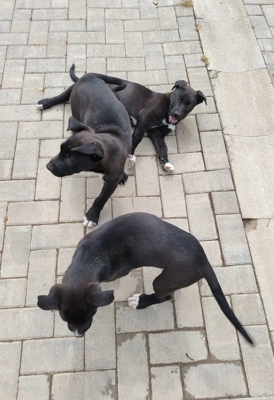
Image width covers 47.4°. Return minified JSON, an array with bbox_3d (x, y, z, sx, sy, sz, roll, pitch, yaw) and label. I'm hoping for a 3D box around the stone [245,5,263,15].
[{"bbox_3d":[0.688,-1.106,1.862,0.100,0.060,0.100,-2,64,-2],"label":"stone"}]

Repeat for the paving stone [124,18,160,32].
[{"bbox_3d":[0.024,-0.970,1.781,0.200,0.060,0.099,-3,64,-3],"label":"paving stone"}]

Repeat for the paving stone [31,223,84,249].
[{"bbox_3d":[-0.304,0.151,1.226,0.200,0.060,0.099,-3,64,-3],"label":"paving stone"}]

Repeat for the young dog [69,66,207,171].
[{"bbox_3d":[-0.046,-0.371,1.277,0.600,0.310,0.310,30,67,12],"label":"young dog"}]

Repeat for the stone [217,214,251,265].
[{"bbox_3d":[0.362,0.161,1.210,0.098,0.060,0.199,-3,64,-3],"label":"stone"}]

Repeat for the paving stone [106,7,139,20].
[{"bbox_3d":[-0.082,-1.043,1.792,0.199,0.060,0.098,-3,64,-3],"label":"paving stone"}]

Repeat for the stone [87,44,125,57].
[{"bbox_3d":[-0.163,-0.766,1.653,0.199,0.060,0.098,-3,64,-3],"label":"stone"}]

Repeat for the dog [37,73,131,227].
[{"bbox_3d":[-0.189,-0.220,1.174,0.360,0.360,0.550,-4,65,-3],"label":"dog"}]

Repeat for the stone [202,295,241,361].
[{"bbox_3d":[0.281,0.437,1.072,0.098,0.060,0.199,-3,64,-3],"label":"stone"}]

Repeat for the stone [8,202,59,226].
[{"bbox_3d":[-0.413,0.063,1.266,0.200,0.060,0.099,-3,64,-3],"label":"stone"}]

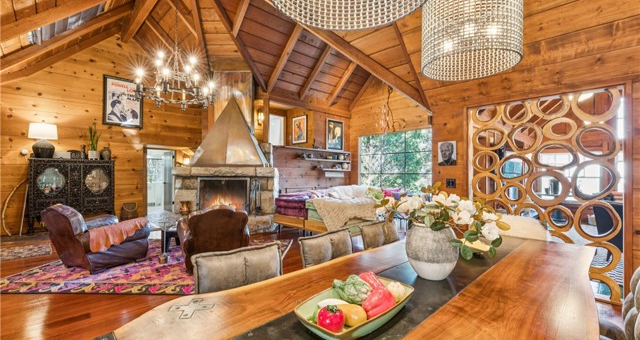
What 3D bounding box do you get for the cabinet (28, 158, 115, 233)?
[{"bbox_3d":[-6.030,0.570,6.980,1.550,1.660,0.450,0,0,-44],"label":"cabinet"}]

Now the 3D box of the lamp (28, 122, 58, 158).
[{"bbox_3d":[-5.730,-0.633,5.900,0.440,0.760,0.440,0,0,-44],"label":"lamp"}]

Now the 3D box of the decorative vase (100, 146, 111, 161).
[{"bbox_3d":[-5.590,-0.435,7.410,0.200,0.350,0.200,0,0,-44],"label":"decorative vase"}]

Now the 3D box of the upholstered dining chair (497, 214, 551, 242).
[{"bbox_3d":[1.860,0.930,2.800,0.600,0.940,0.600,0,0,43],"label":"upholstered dining chair"}]

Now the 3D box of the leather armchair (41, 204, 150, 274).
[{"bbox_3d":[-3.310,0.940,4.250,0.870,0.900,1.000,0,0,25],"label":"leather armchair"}]

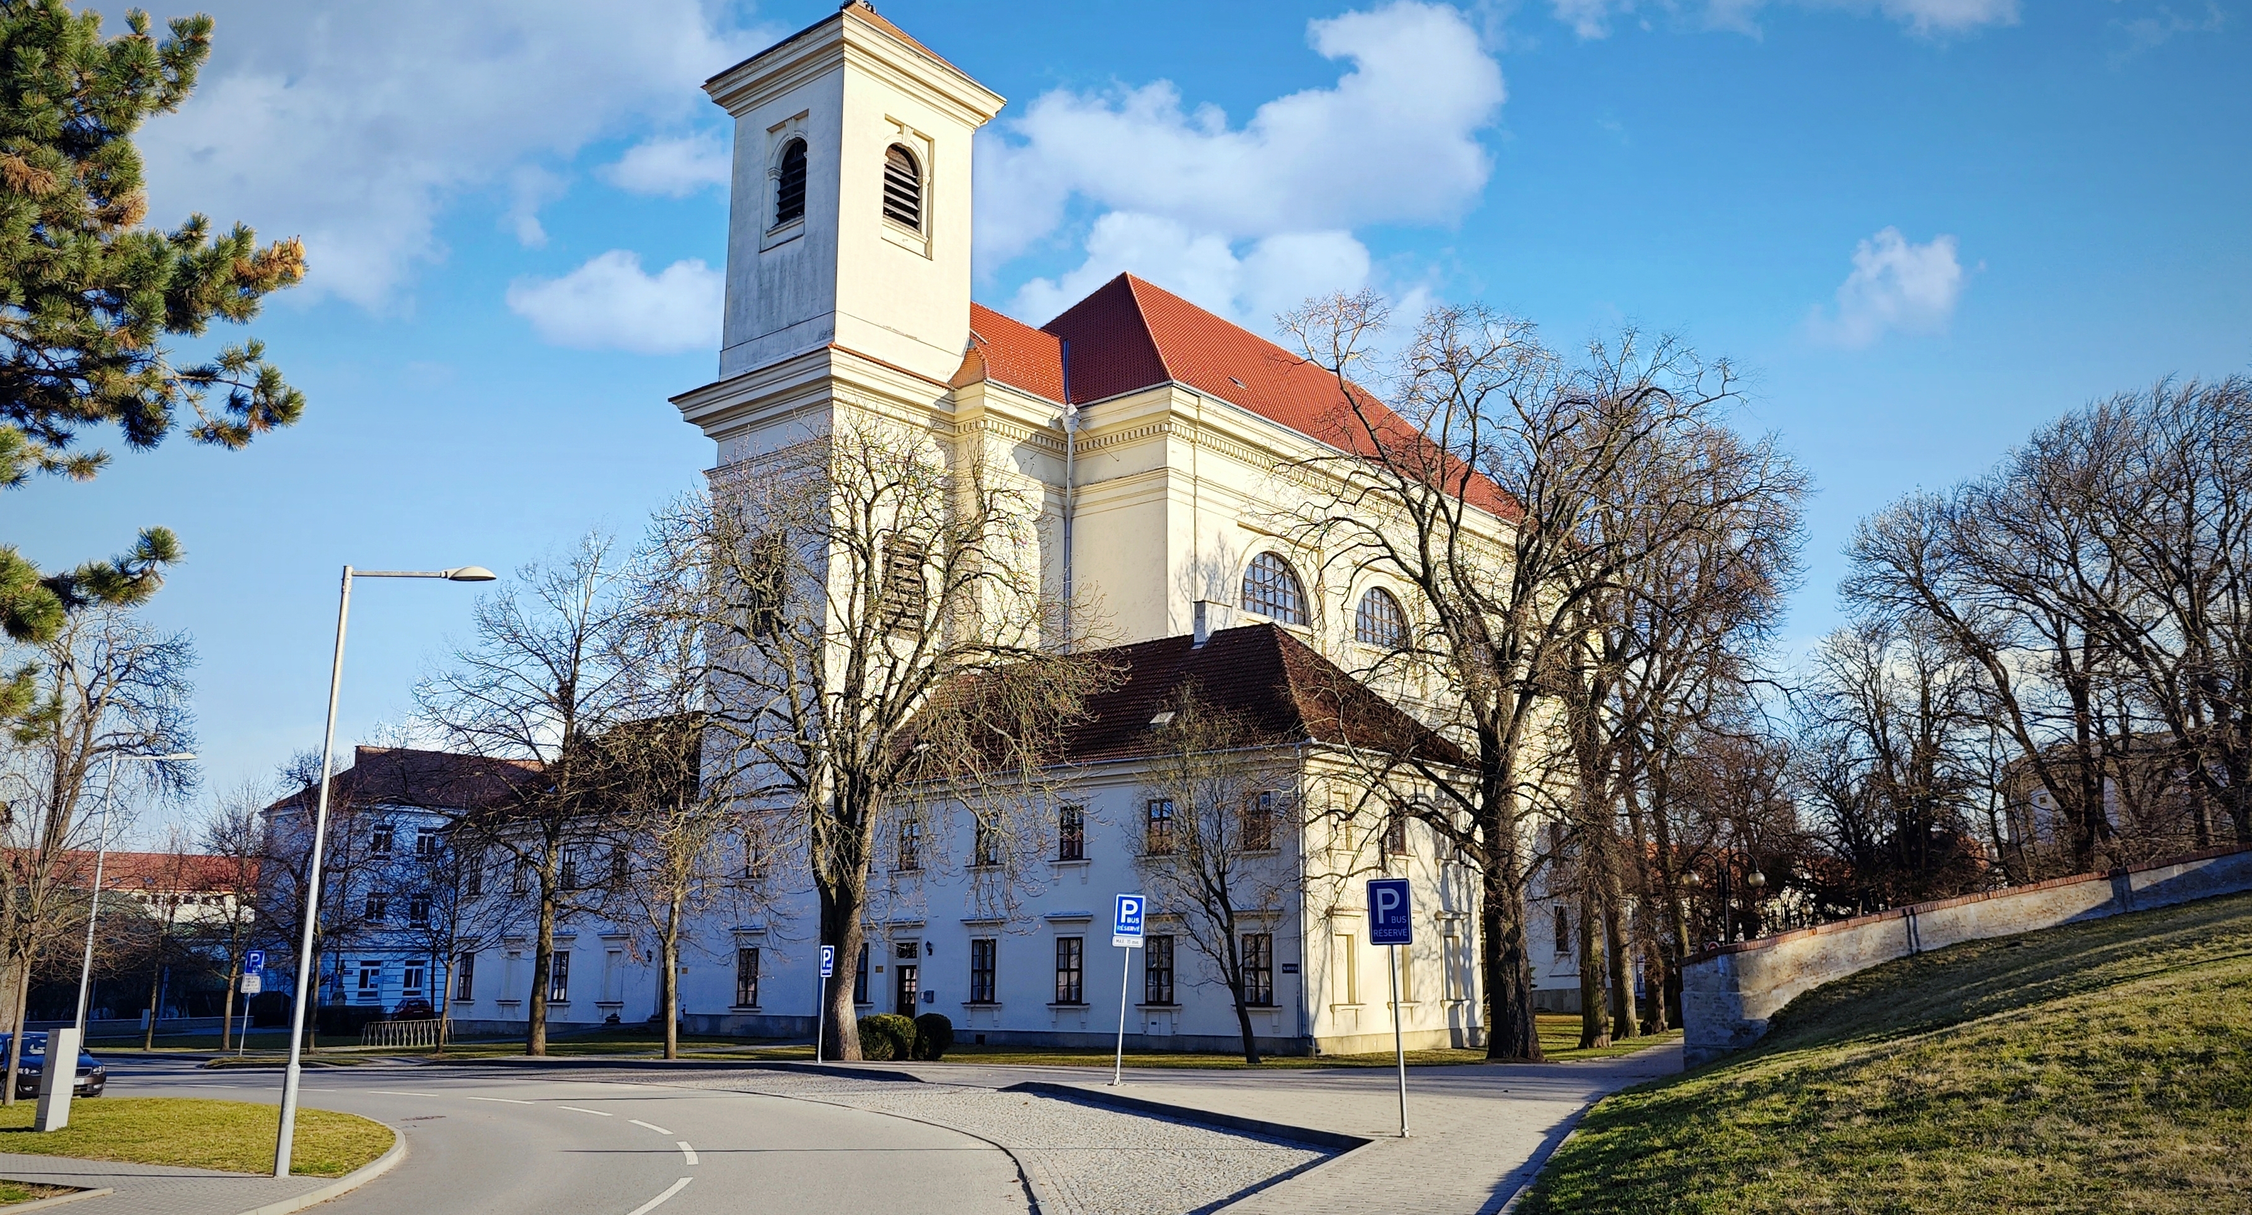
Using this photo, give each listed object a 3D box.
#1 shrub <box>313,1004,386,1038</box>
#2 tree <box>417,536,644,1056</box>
[{"bbox_3d":[-26.681,14.174,51.410,2.160,1.050,1.730,6,-15,-26],"label":"shrub"},{"bbox_3d":[-15.619,4.771,39.449,5.450,13.530,5.280,5,-14,-20],"label":"tree"}]

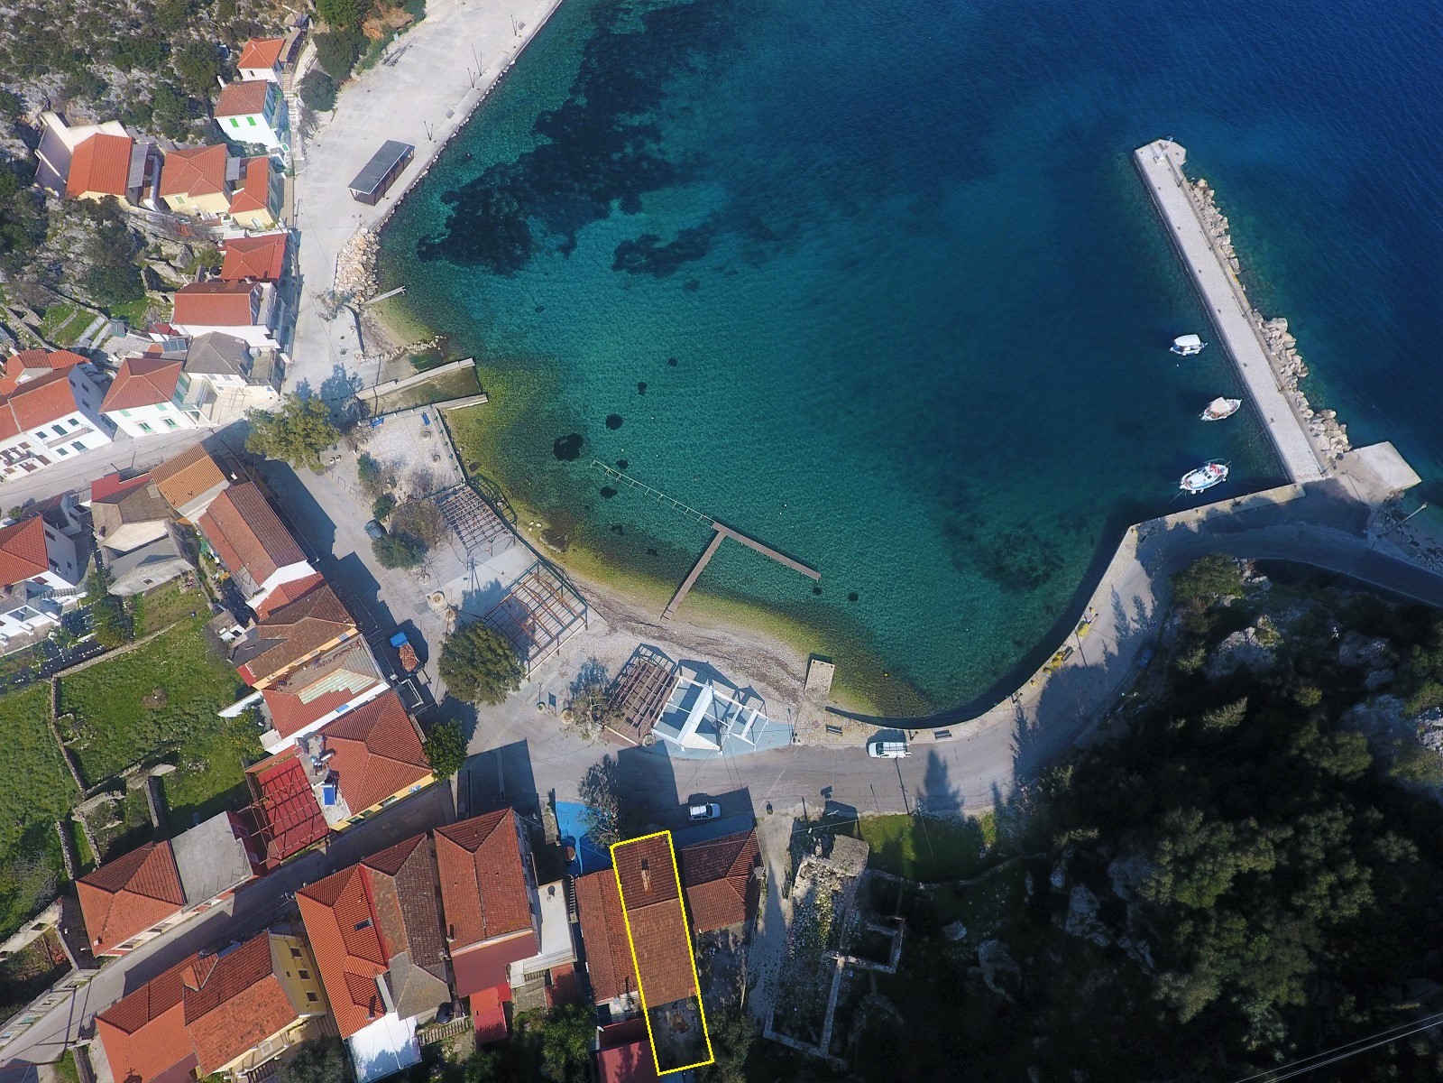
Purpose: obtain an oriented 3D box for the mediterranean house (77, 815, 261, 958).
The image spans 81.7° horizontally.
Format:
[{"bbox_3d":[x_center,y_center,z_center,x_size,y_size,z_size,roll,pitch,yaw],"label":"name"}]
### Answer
[{"bbox_3d":[-58.300,36.080,88.480,16.480,5.800,8.530,-25,64,-13],"label":"mediterranean house"}]

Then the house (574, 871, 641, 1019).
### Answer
[{"bbox_3d":[-11.480,41.770,87.820,4.810,6.300,12.940,-13,62,-6],"label":"house"}]

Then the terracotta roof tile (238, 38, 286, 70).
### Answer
[{"bbox_3d":[-83.890,-89.260,151.250,6.410,2.000,8.690,0,61,1],"label":"terracotta roof tile"}]

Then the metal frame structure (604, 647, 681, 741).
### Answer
[{"bbox_3d":[-9.750,19.820,101.610,5.020,3.100,9.290,24,64,14],"label":"metal frame structure"}]

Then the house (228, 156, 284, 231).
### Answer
[{"bbox_3d":[-80.693,-60.138,145.017,5.700,6.900,13.290,-10,63,-5],"label":"house"}]

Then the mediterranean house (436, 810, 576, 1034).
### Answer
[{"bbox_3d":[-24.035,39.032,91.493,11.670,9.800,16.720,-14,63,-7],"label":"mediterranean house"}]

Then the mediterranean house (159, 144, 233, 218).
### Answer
[{"bbox_3d":[-90.727,-63.067,144.936,9.780,6.200,11.680,-9,62,-5],"label":"mediterranean house"}]

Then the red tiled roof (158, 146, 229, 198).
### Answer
[{"bbox_3d":[-90.729,-64.075,143.037,10.180,1.900,12.080,-9,62,-5],"label":"red tiled roof"}]

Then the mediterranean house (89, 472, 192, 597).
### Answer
[{"bbox_3d":[-76.100,-1.630,108.910,10.320,6.200,16.300,-25,65,-13],"label":"mediterranean house"}]

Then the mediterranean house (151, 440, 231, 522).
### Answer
[{"bbox_3d":[-72.040,-7.750,114.550,7.180,8.300,7.940,-38,67,-18],"label":"mediterranean house"}]

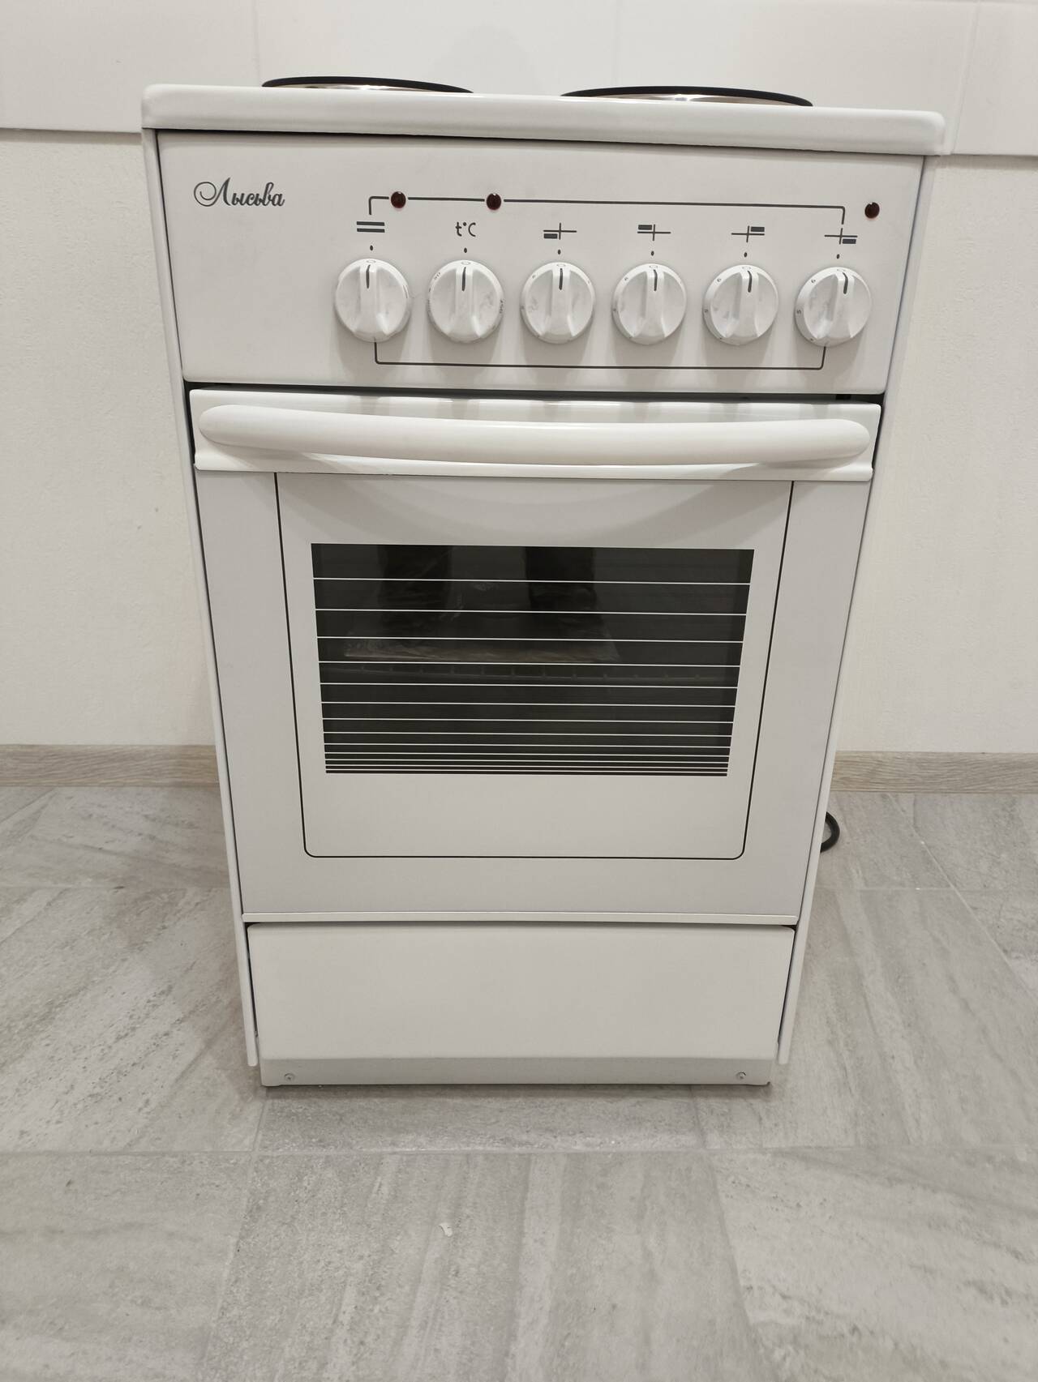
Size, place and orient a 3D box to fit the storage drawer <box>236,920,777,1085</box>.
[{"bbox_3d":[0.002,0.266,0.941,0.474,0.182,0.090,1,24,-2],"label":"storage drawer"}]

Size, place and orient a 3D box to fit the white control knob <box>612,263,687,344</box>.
[{"bbox_3d":[0.086,-0.251,0.650,0.050,0.050,0.023,1,24,-2],"label":"white control knob"}]

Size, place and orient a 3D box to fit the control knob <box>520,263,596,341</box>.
[{"bbox_3d":[0.026,-0.251,0.649,0.050,0.050,0.023,1,24,-2],"label":"control knob"}]

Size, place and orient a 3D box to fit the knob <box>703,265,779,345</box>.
[{"bbox_3d":[0.147,-0.251,0.652,0.050,0.050,0.023,1,24,-2],"label":"knob"}]

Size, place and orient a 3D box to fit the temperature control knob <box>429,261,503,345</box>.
[{"bbox_3d":[-0.035,-0.252,0.647,0.050,0.050,0.023,1,24,-2],"label":"temperature control knob"}]

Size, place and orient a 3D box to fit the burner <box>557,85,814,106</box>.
[{"bbox_3d":[0.107,-0.403,0.706,0.185,0.018,0.185,1,24,-2],"label":"burner"}]

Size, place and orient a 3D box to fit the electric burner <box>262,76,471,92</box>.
[{"bbox_3d":[-0.105,-0.406,0.699,0.149,0.018,0.149,1,24,-2],"label":"electric burner"}]

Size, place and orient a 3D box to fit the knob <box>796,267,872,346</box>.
[{"bbox_3d":[0.208,-0.251,0.654,0.050,0.050,0.023,1,24,-2],"label":"knob"}]

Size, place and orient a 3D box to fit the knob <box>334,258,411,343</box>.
[{"bbox_3d":[-0.095,-0.252,0.645,0.050,0.050,0.023,1,24,-2],"label":"knob"}]

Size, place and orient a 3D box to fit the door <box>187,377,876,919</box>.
[{"bbox_3d":[0.010,0.004,0.764,0.479,0.438,0.077,1,24,-2],"label":"door"}]

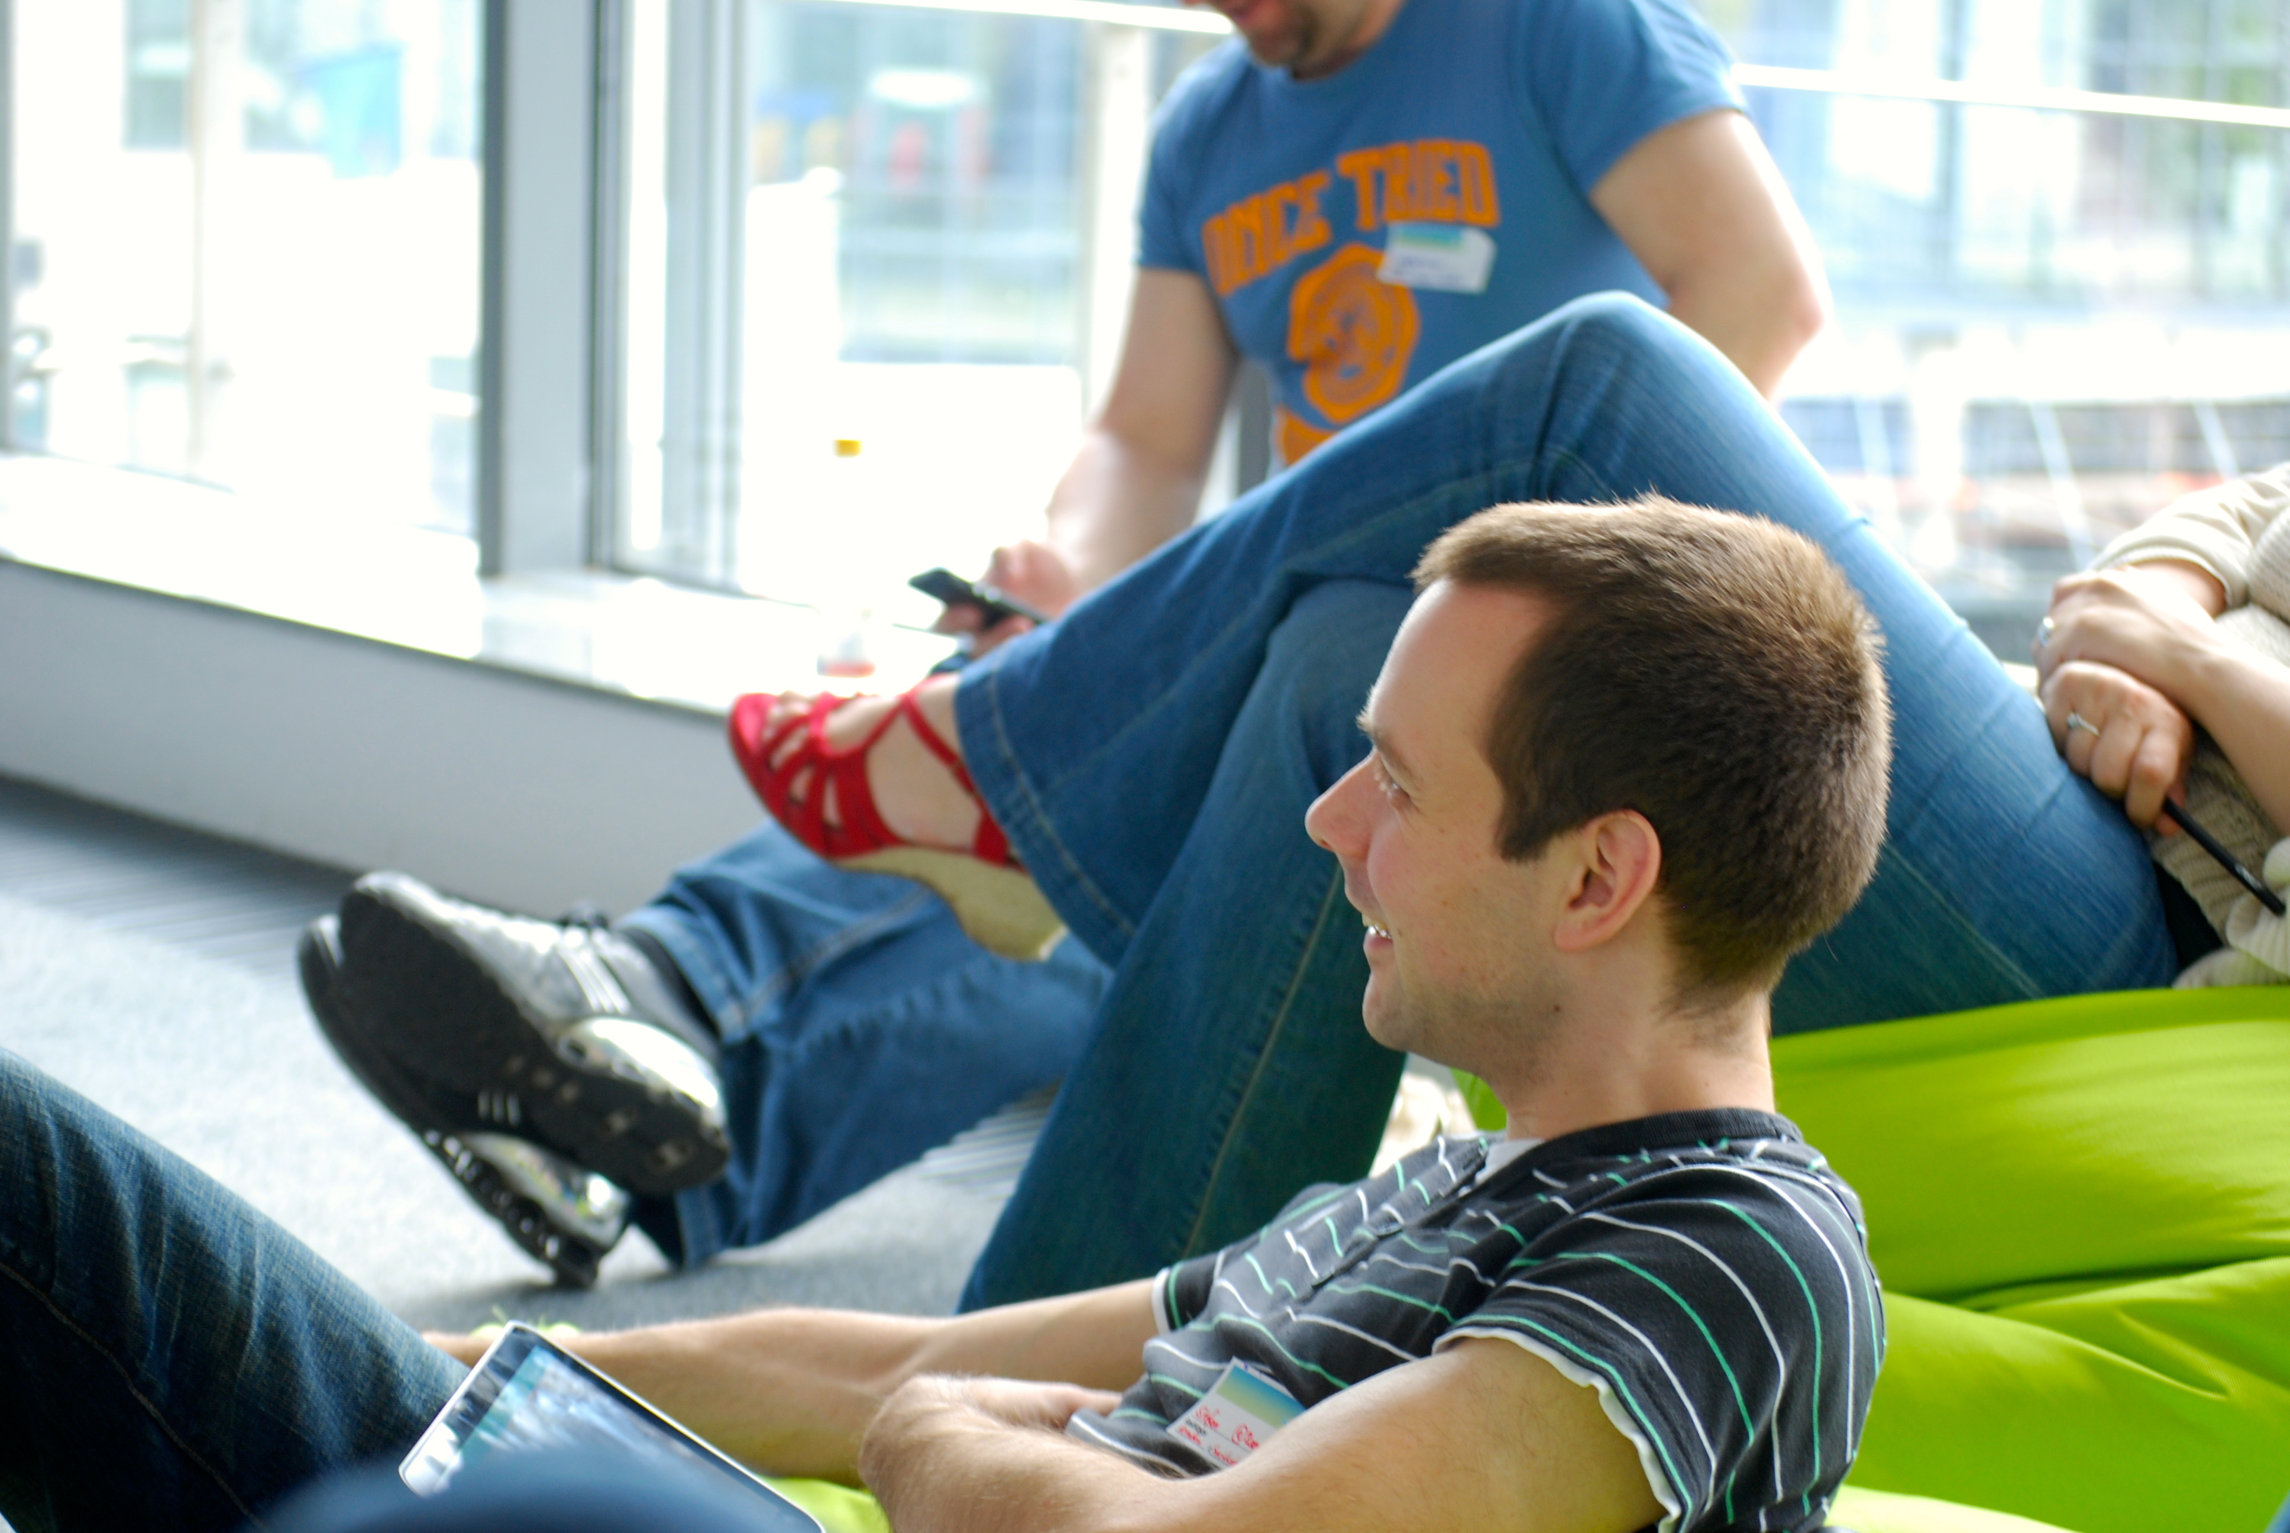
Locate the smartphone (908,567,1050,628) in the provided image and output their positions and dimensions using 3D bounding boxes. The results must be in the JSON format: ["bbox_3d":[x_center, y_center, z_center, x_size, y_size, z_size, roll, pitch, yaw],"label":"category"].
[{"bbox_3d":[-0.109,-0.114,3.650,0.115,0.013,0.060,25,-18,-16],"label":"smartphone"}]

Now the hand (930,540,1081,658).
[{"bbox_3d":[-0.096,-0.118,3.670,0.108,0.088,0.090,-4,11,-31],"label":"hand"}]

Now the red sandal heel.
[{"bbox_3d":[-0.140,0.019,3.080,0.235,0.125,0.088,30,13,8],"label":"red sandal heel"}]

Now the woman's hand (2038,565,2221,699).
[{"bbox_3d":[0.530,-0.069,2.810,0.105,0.075,0.080,-5,19,21],"label":"woman's hand"}]

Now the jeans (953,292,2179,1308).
[{"bbox_3d":[0.243,0.074,3.000,0.750,0.660,0.400,5,10,18],"label":"jeans"}]

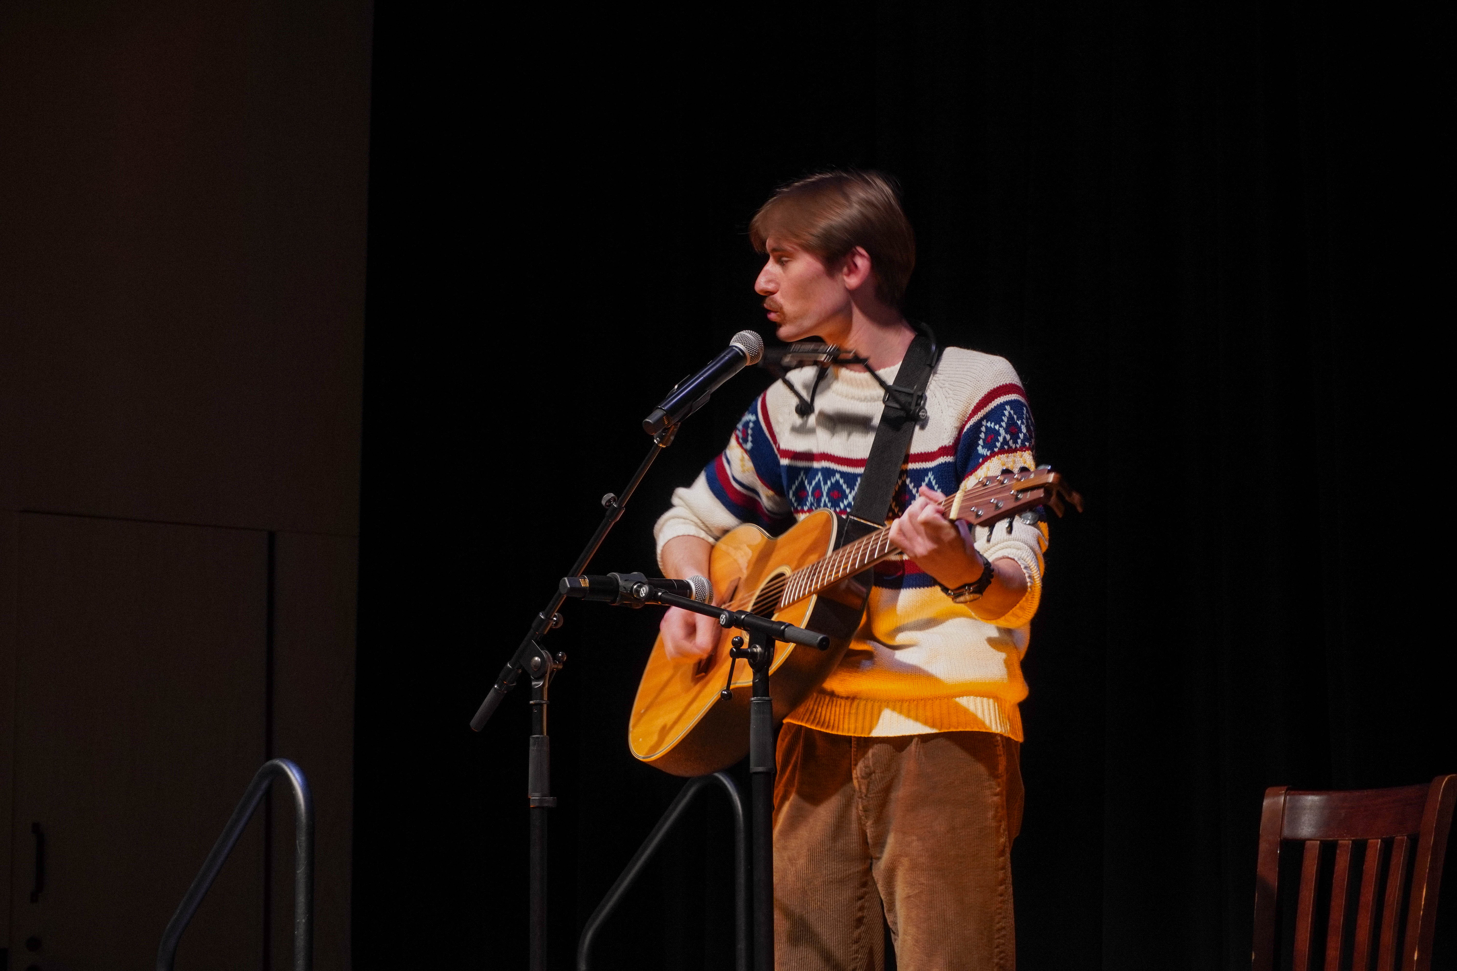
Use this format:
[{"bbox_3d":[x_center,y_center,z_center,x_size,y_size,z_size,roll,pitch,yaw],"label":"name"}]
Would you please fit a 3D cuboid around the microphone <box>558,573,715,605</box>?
[{"bbox_3d":[-0.122,0.142,4.094,0.252,0.052,0.052,6,-10,-41],"label":"microphone"}]

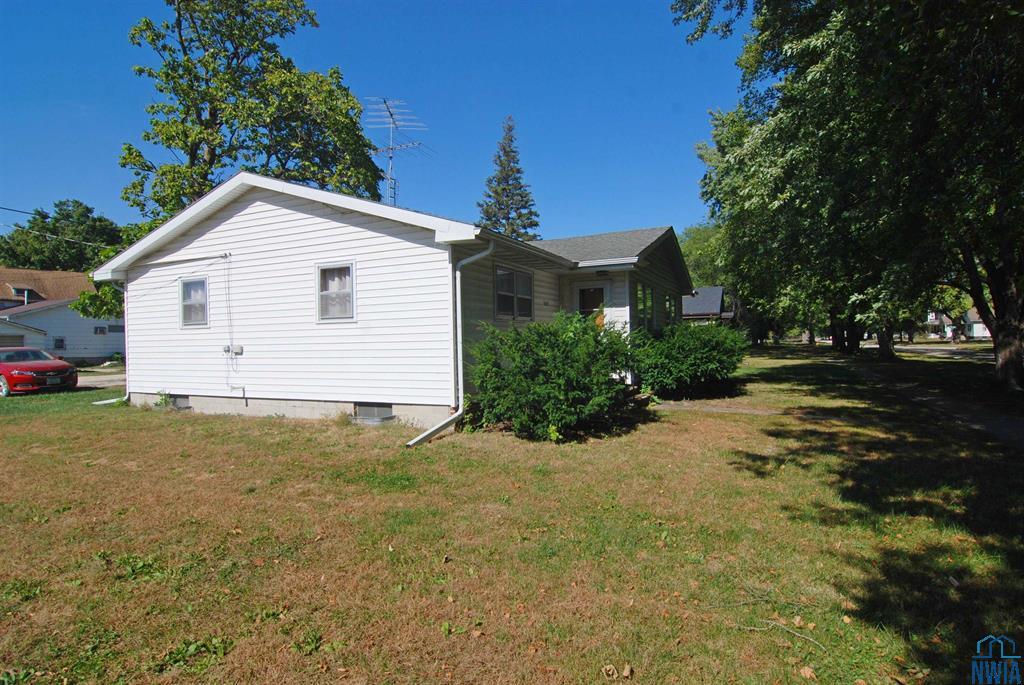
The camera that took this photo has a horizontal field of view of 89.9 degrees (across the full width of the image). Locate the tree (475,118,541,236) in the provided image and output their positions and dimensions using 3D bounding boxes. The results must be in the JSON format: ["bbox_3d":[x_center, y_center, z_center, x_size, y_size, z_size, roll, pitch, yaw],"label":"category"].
[{"bbox_3d":[-0.066,-7.309,36.103,6.200,17.140,6.200,-1,1,25],"label":"tree"}]

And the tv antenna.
[{"bbox_3d":[-5.122,-4.577,22.501,2.600,11.740,2.600,-1,1,-3],"label":"tv antenna"}]

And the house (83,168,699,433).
[{"bbox_3d":[-0.970,-1.190,17.047,11.500,4.950,16.400,-1,1,25],"label":"house"}]

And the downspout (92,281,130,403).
[{"bbox_3d":[-9.669,0.049,12.315,1.600,2.950,0.140,-1,1,25],"label":"downspout"}]

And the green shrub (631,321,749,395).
[{"bbox_3d":[4.316,0.204,12.453,2.400,2.000,2.700,-1,1,25],"label":"green shrub"}]

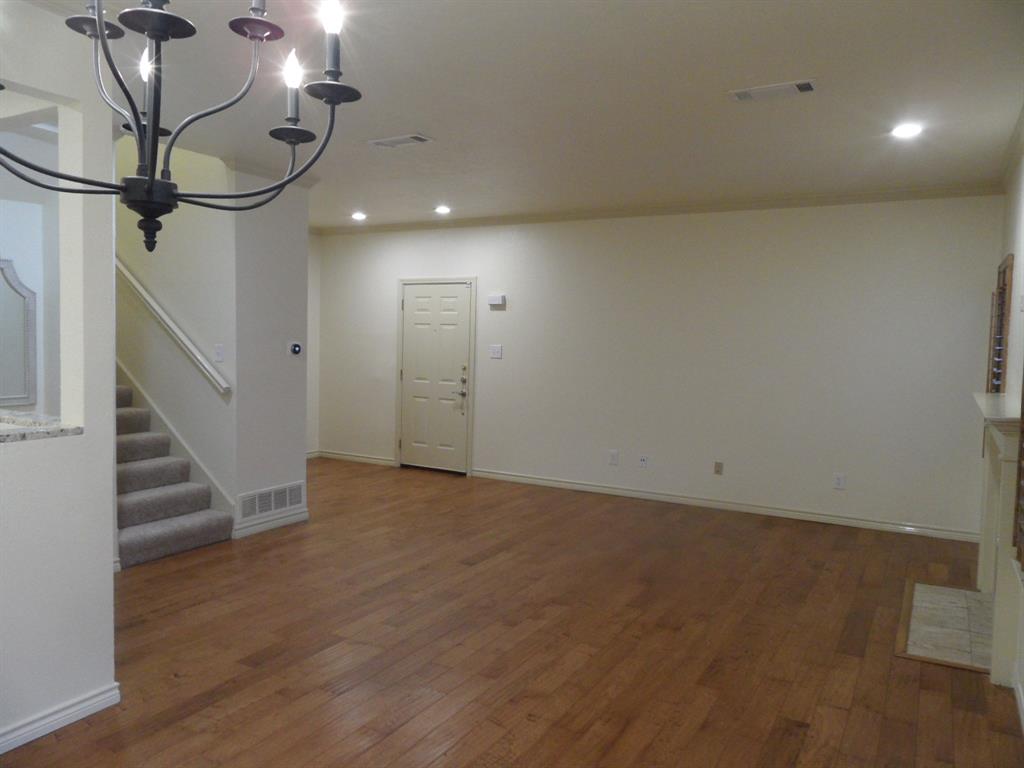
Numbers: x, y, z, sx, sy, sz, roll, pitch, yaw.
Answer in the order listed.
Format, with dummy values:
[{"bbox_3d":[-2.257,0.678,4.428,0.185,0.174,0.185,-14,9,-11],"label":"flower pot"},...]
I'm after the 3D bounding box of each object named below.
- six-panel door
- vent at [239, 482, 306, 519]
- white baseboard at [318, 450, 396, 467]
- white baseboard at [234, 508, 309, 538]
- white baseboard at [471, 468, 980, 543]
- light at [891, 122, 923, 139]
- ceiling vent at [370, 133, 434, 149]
[{"bbox_3d":[-0.843,-0.074,7.904,0.910,2.050,0.045,3,4,28],"label":"six-panel door"},{"bbox_3d":[-1.817,0.889,5.416,0.020,0.195,0.635,4,4,31],"label":"vent"},{"bbox_3d":[-1.846,0.870,8.469,1.163,0.090,0.016,3,4,28],"label":"white baseboard"},{"bbox_3d":[-1.810,1.042,5.329,0.020,0.100,0.690,3,4,30],"label":"white baseboard"},{"bbox_3d":[1.630,1.076,6.618,4.648,0.090,0.016,3,4,28],"label":"white baseboard"},{"bbox_3d":[2.272,-1.455,4.084,0.180,0.030,0.180,3,4,28],"label":"light"},{"bbox_3d":[-0.708,-1.557,4.587,0.390,0.020,0.185,3,4,28],"label":"ceiling vent"}]

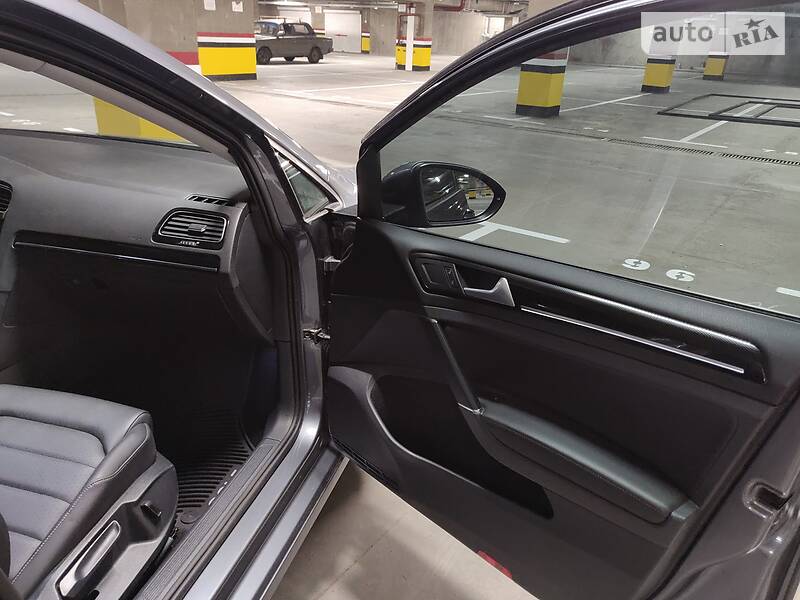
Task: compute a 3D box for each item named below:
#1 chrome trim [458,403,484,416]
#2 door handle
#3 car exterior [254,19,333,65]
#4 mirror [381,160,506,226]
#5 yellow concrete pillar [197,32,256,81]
[{"bbox_3d":[0.138,0.205,1.091,0.055,0.018,0.025,22,31,35],"label":"chrome trim"},{"bbox_3d":[0.160,-0.017,1.040,0.105,0.045,0.030,22,31,35],"label":"door handle"},{"bbox_3d":[-4.337,-9.390,21.009,1.610,1.450,4.100,20,30,32],"label":"car exterior"},{"bbox_3d":[0.095,-0.231,1.259,0.225,0.145,0.125,-12,29,-28],"label":"mirror"},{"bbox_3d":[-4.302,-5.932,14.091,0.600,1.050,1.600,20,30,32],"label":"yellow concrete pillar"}]

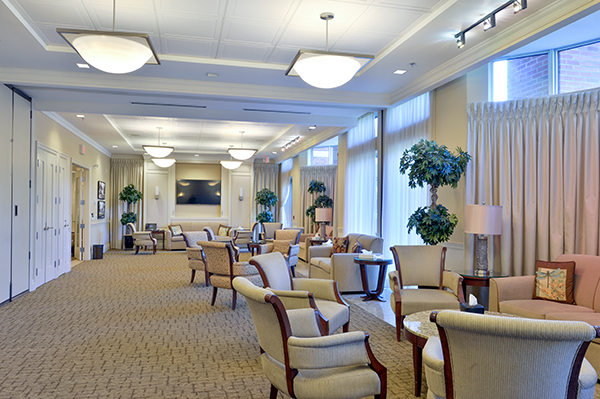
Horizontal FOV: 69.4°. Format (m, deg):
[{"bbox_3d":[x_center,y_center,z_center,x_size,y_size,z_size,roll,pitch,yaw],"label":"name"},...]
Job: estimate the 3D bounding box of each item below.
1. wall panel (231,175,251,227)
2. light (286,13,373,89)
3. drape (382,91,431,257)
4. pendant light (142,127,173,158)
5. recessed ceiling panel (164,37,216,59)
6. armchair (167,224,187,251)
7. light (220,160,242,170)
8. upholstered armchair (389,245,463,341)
[{"bbox_3d":[-1.997,0.171,14.646,0.685,2.031,0.050,0,-1,-15],"label":"wall panel"},{"bbox_3d":[0.261,-1.405,4.145,0.695,0.695,0.695,0,-1,-15],"label":"light"},{"bbox_3d":[1.578,-0.015,6.528,0.132,2.930,1.478,0,-1,-15],"label":"drape"},{"bbox_3d":[-3.181,-1.274,9.824,0.695,0.685,0.695,0,-1,-15],"label":"pendant light"},{"bbox_3d":[-1.236,-1.730,4.938,0.568,0.040,0.568,0,-1,-15],"label":"recessed ceiling panel"},{"bbox_3d":[-3.865,1.199,13.652,0.726,0.829,0.806,0,-1,-15],"label":"armchair"},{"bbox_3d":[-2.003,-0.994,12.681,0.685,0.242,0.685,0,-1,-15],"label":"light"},{"bbox_3d":[1.354,0.987,4.709,0.700,0.900,0.730,0,-1,5],"label":"upholstered armchair"}]

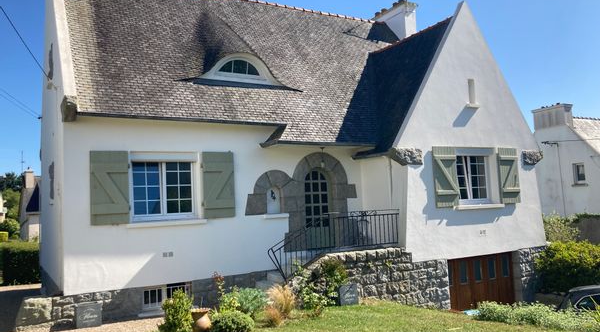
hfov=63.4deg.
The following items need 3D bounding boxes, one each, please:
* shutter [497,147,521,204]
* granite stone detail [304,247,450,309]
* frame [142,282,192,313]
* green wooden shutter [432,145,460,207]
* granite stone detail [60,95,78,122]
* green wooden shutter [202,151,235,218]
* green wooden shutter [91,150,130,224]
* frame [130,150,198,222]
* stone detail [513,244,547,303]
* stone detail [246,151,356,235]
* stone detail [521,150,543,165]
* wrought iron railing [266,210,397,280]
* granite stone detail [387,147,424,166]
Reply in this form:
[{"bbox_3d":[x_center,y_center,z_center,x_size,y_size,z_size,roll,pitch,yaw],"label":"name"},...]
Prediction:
[{"bbox_3d":[5.470,0.261,12.647,0.740,1.430,0.060,0,-6,-30],"label":"shutter"},{"bbox_3d":[1.601,2.476,10.253,3.939,1.495,0.404,0,-5,-32],"label":"granite stone detail"},{"bbox_3d":[-2.623,2.586,9.666,0.974,0.467,0.100,0,-6,-30],"label":"frame"},{"bbox_3d":[3.425,0.264,11.340,0.758,1.424,0.050,0,-5,-32],"label":"green wooden shutter"},{"bbox_3d":[-4.218,-1.044,8.841,0.245,0.416,0.500,0,-6,-30],"label":"granite stone detail"},{"bbox_3d":[-1.709,0.395,10.315,0.684,1.385,0.060,0,-6,-30],"label":"green wooden shutter"},{"bbox_3d":[-3.708,0.429,9.526,0.717,1.439,0.051,0,-5,-32],"label":"green wooden shutter"},{"bbox_3d":[-2.859,0.438,10.227,1.454,1.434,0.152,0,-5,-32],"label":"frame"},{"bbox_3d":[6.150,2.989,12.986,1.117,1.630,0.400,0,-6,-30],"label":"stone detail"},{"bbox_3d":[0.070,0.796,12.011,3.202,2.262,0.303,0,-5,-32],"label":"stone detail"},{"bbox_3d":[6.254,-0.216,13.245,0.869,0.374,0.283,0,-5,-32],"label":"stone detail"},{"bbox_3d":[0.848,1.625,10.322,3.397,1.244,0.080,0,-6,-30],"label":"wrought iron railing"},{"bbox_3d":[2.341,-0.205,10.835,0.848,0.389,0.283,0,-5,-32],"label":"granite stone detail"}]

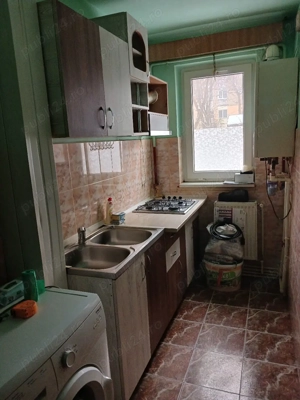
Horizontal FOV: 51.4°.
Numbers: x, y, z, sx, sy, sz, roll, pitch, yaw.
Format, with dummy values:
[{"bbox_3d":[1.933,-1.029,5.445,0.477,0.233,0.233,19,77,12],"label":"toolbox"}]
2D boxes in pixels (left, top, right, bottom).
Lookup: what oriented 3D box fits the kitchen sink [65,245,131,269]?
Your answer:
[{"bbox_3d":[-0.333,0.403,1.860,0.400,0.150,0.345,1,12,21],"label":"kitchen sink"}]

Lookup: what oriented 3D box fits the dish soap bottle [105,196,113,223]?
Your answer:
[{"bbox_3d":[-0.324,0.089,2.506,0.050,0.218,0.060,1,12,21],"label":"dish soap bottle"}]

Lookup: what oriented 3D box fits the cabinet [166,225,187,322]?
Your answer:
[{"bbox_3d":[-0.003,0.556,2.769,0.512,0.760,0.619,1,12,21],"label":"cabinet"}]

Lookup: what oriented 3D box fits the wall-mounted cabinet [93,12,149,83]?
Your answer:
[{"bbox_3d":[-0.227,-1.133,2.420,0.310,0.413,0.395,1,12,21],"label":"wall-mounted cabinet"}]

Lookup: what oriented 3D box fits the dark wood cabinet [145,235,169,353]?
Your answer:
[{"bbox_3d":[-0.181,0.652,2.302,0.512,0.760,0.399,1,12,21],"label":"dark wood cabinet"}]

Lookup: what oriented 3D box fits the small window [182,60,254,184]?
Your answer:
[{"bbox_3d":[0.730,-0.793,3.317,0.745,1.213,0.100,1,12,21],"label":"small window"}]

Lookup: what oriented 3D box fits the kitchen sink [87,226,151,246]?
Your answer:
[{"bbox_3d":[-0.197,0.326,2.217,0.400,0.150,0.345,1,12,21],"label":"kitchen sink"}]

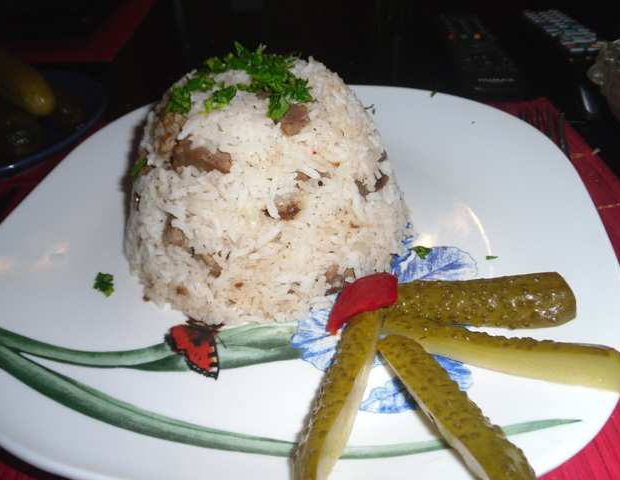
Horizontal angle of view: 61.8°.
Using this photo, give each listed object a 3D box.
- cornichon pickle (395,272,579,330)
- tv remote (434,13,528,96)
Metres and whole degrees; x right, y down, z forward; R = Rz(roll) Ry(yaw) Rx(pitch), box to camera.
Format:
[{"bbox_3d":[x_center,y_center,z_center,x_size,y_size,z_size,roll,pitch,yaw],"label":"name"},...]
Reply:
[{"bbox_3d":[0.066,0.024,0.209,0.075,0.015,0.021,-1,40,2],"label":"cornichon pickle"},{"bbox_3d":[0.142,-0.161,0.447,0.046,0.018,0.183,1,40,4],"label":"tv remote"}]

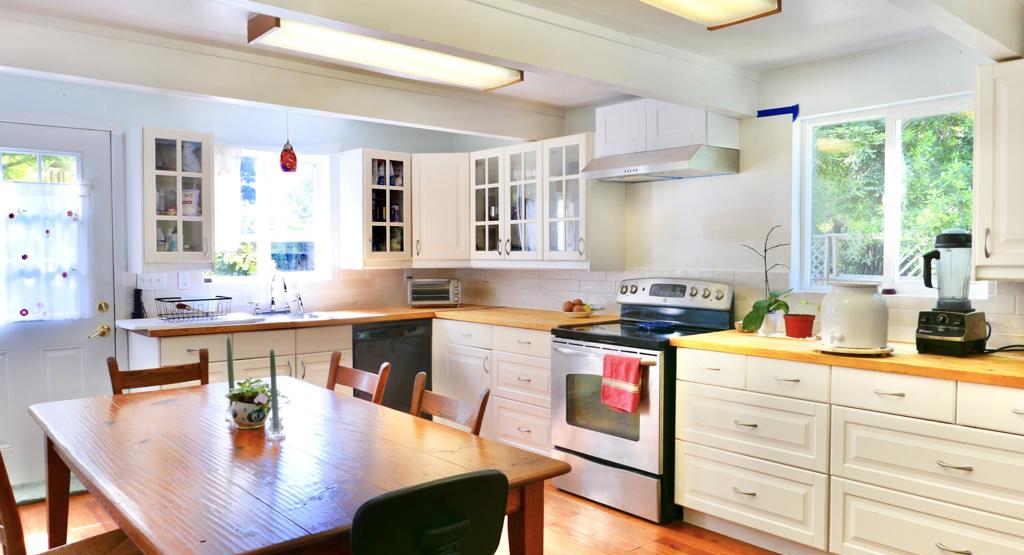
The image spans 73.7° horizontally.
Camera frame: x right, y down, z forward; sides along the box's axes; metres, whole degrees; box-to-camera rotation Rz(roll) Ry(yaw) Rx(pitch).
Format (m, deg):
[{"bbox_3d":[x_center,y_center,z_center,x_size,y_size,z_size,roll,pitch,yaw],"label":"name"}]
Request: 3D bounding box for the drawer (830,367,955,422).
[{"bbox_3d":[1.636,0.458,2.820,0.400,0.152,0.453,-2,2,-42],"label":"drawer"}]

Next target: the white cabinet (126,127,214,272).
[{"bbox_3d":[-2.167,-0.469,4.339,0.408,0.863,0.370,-2,2,-42],"label":"white cabinet"}]

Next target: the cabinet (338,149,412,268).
[{"bbox_3d":[-1.004,-0.487,5.044,0.406,0.843,0.345,-2,3,-42],"label":"cabinet"}]

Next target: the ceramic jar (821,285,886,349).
[{"bbox_3d":[1.553,0.169,3.091,0.295,0.279,0.272,0,2,0],"label":"ceramic jar"}]

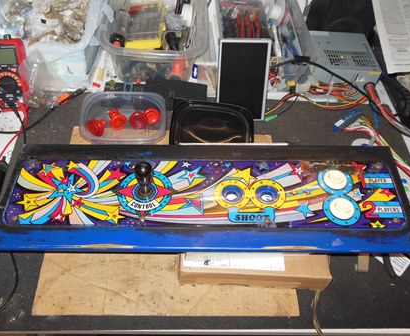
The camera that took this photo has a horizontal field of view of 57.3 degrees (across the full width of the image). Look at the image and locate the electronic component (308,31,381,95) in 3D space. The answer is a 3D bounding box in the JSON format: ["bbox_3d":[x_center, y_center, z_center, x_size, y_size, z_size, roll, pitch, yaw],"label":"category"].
[{"bbox_3d":[0.309,-0.242,0.891,0.150,0.086,0.140,0,54,-1],"label":"electronic component"}]

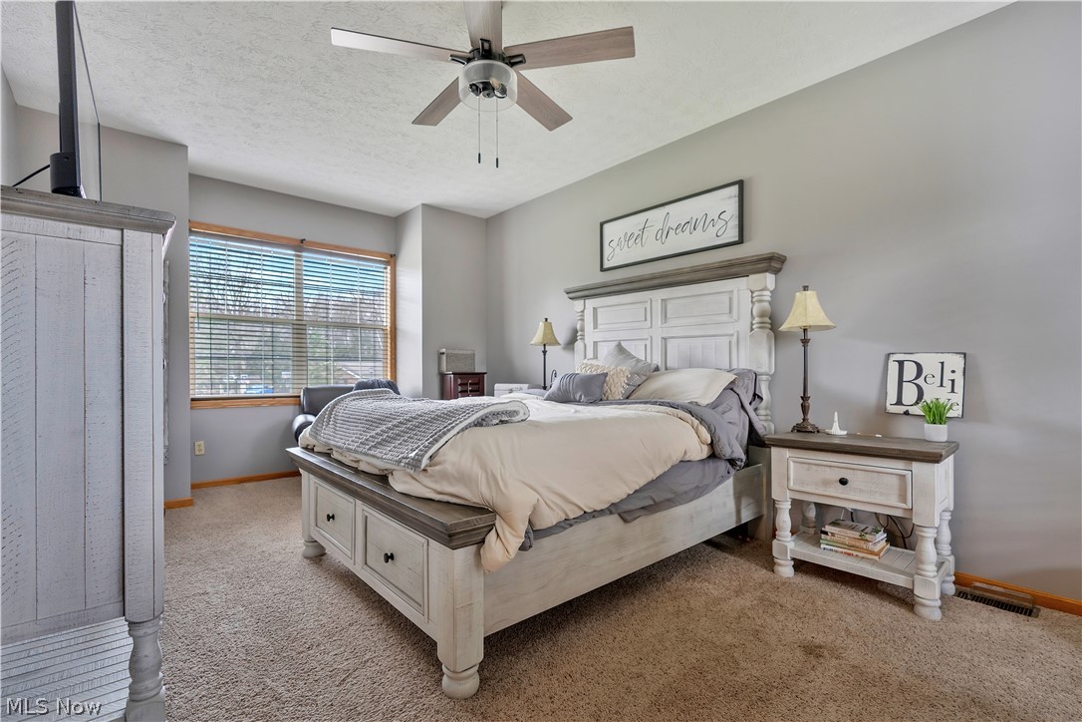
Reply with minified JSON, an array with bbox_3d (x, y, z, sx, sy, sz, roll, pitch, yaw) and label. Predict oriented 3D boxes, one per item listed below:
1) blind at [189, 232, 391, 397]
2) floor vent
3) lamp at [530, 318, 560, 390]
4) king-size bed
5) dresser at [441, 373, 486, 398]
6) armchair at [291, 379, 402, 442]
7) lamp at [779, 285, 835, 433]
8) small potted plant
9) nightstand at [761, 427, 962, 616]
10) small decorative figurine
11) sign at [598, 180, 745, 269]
[{"bbox_3d":[-2.348,-0.385,4.769,1.930,1.635,0.080,1,-2,-42],"label":"blind"},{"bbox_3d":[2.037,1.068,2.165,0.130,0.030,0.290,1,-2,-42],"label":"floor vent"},{"bbox_3d":[0.044,0.025,4.266,0.270,0.800,0.270,0,-1,0],"label":"lamp"},{"bbox_3d":[0.034,0.225,2.849,2.377,1.734,1.787,1,-2,-42],"label":"king-size bed"},{"bbox_3d":[-0.802,0.625,5.004,0.420,1.020,0.260,1,-2,-42],"label":"dresser"},{"bbox_3d":[-1.780,0.672,4.507,0.950,0.900,0.920,1,-1,-33],"label":"armchair"},{"bbox_3d":[1.457,-0.013,2.642,0.270,0.800,0.270,1,-2,-42],"label":"lamp"},{"bbox_3d":[1.857,0.280,2.247,0.140,0.200,0.145,1,-2,-42],"label":"small potted plant"},{"bbox_3d":[1.559,0.735,2.355,0.460,0.695,0.700,1,-2,-42],"label":"nightstand"},{"bbox_3d":[1.552,0.327,2.527,0.090,0.120,0.100,1,-2,-42],"label":"small decorative figurine"},{"bbox_3d":[0.928,-0.981,3.653,0.030,0.415,1.240,1,-2,-42],"label":"sign"}]

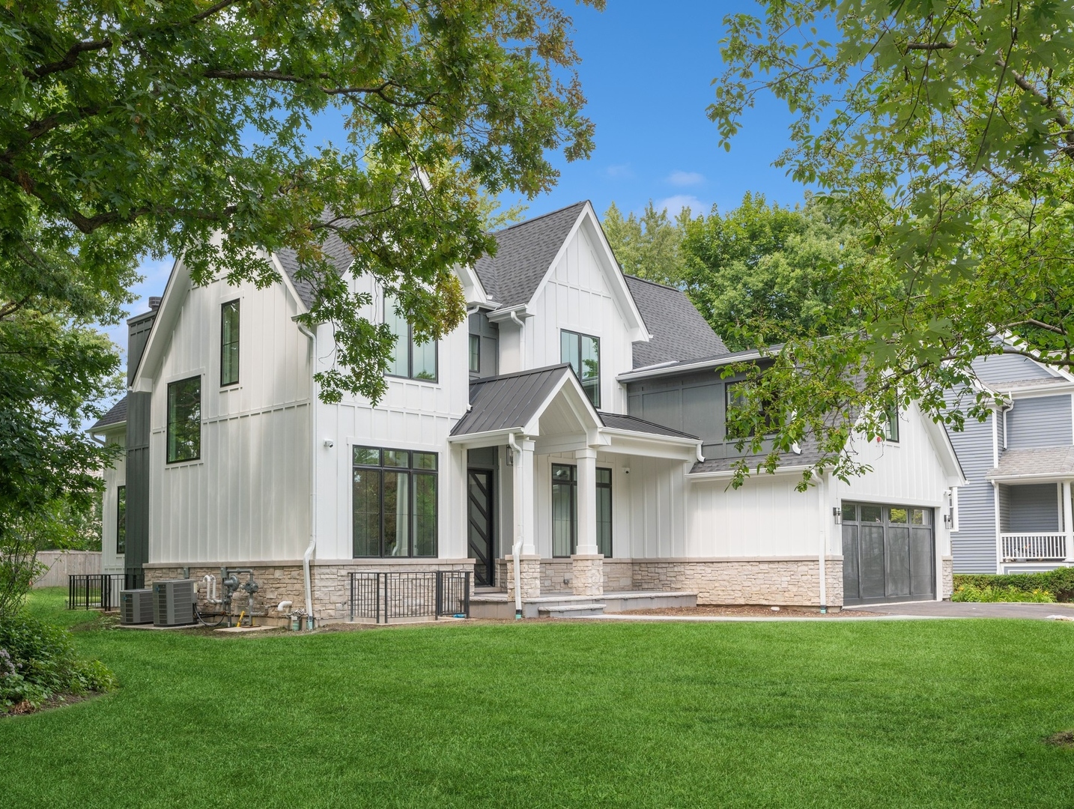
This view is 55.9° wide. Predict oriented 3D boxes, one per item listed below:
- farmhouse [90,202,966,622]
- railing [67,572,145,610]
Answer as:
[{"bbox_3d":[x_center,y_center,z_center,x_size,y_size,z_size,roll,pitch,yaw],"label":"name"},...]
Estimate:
[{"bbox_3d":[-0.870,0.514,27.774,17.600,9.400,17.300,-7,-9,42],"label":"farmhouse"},{"bbox_3d":[-11.650,5.078,27.400,2.400,0.960,1.150,-7,-9,42],"label":"railing"}]

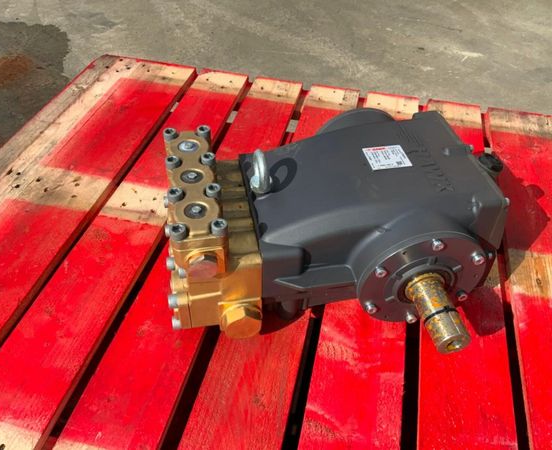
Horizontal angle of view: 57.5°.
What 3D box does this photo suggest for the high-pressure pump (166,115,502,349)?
[{"bbox_3d":[0.092,0.009,0.686,0.481,0.231,0.371,-7,45,-9],"label":"high-pressure pump"}]

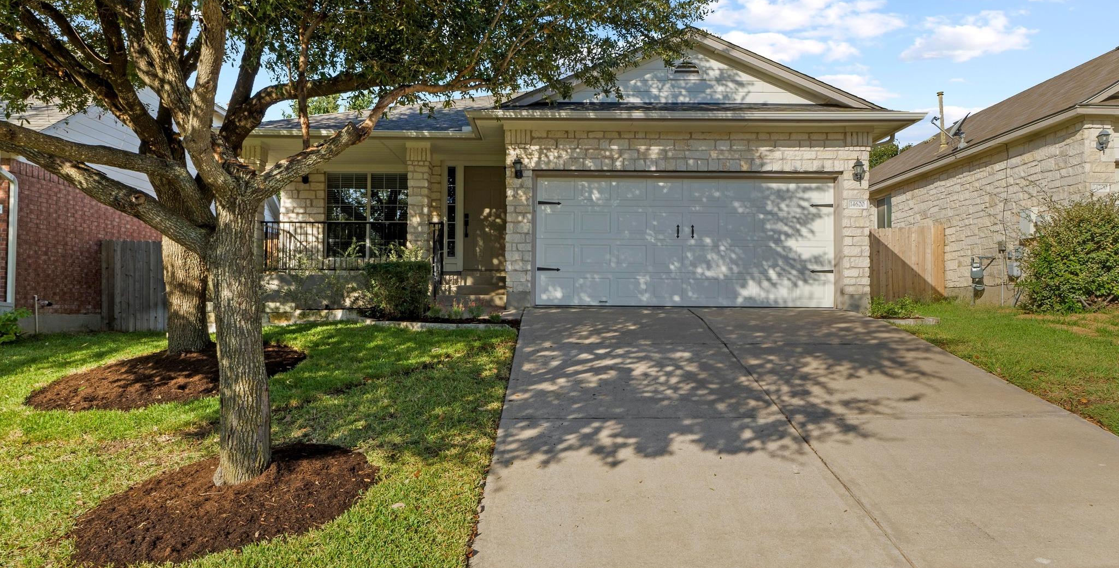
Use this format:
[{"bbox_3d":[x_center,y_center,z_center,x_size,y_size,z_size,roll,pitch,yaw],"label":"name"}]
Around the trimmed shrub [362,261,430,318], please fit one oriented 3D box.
[{"bbox_3d":[-2.530,0.085,11.720,0.980,0.870,0.920,0,-2,-1],"label":"trimmed shrub"}]

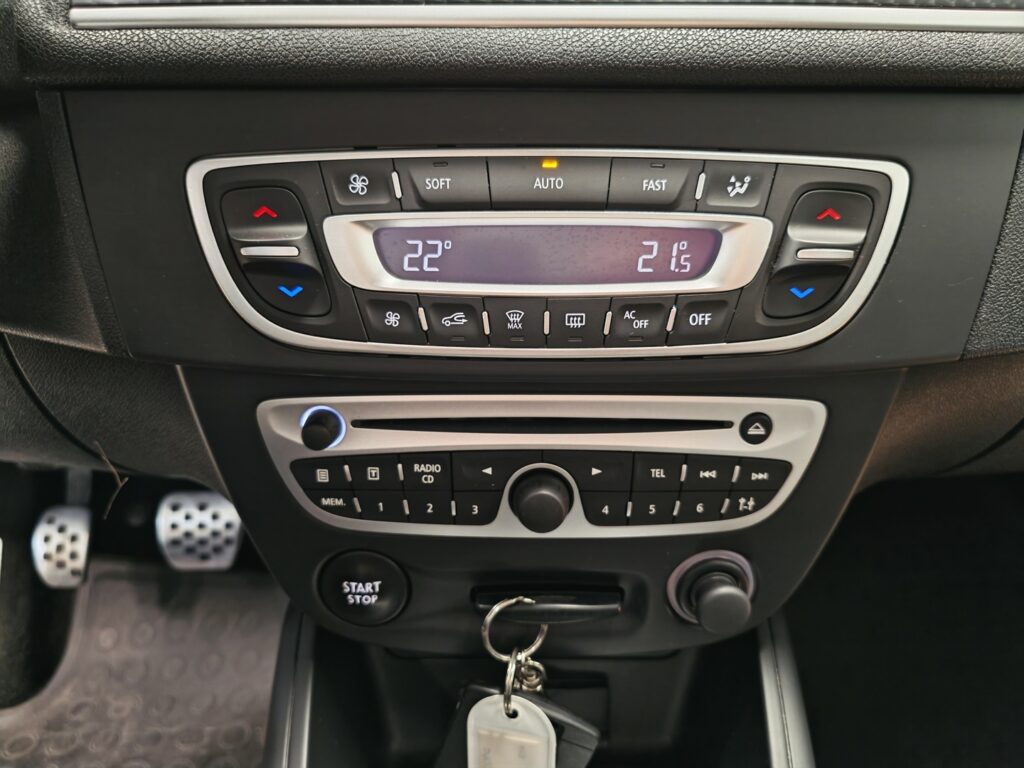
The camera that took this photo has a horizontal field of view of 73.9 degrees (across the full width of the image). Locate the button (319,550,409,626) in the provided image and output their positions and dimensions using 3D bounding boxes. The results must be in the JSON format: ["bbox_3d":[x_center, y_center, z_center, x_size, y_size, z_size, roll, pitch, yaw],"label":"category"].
[{"bbox_3d":[-0.053,0.072,0.246,0.033,0.033,0.012,0,18,0],"label":"button"}]

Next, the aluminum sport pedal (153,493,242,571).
[{"bbox_3d":[-0.272,0.129,0.595,0.076,0.068,0.022,0,2,0],"label":"aluminum sport pedal"}]

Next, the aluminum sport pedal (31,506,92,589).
[{"bbox_3d":[-0.394,0.143,0.595,0.052,0.070,0.020,0,2,0],"label":"aluminum sport pedal"}]

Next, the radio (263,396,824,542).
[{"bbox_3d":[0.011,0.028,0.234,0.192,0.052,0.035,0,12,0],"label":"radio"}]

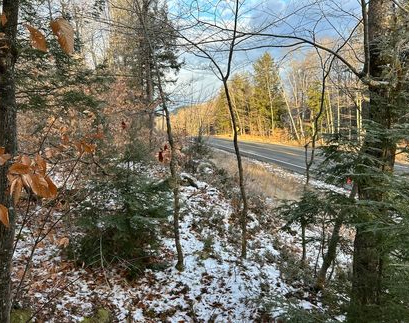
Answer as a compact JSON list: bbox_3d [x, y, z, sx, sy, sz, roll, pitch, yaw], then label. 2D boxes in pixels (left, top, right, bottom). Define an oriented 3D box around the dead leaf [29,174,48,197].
[{"bbox_3d":[-0.523,0.076,1.020,0.057,0.069,0.040,0,6,0],"label":"dead leaf"}]

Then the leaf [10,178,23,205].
[{"bbox_3d":[-0.593,0.091,1.020,0.044,0.088,0.035,0,6,0],"label":"leaf"}]

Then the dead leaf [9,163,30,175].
[{"bbox_3d":[-0.580,0.022,1.020,0.069,0.038,0.040,0,6,0],"label":"dead leaf"}]

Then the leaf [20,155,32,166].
[{"bbox_3d":[-0.597,-0.003,1.080,0.040,0.040,0.030,0,6,0],"label":"leaf"}]

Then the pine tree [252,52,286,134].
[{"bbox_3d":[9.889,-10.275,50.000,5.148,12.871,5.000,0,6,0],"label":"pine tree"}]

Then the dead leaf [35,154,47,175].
[{"bbox_3d":[-0.534,0.010,1.060,0.039,0.066,0.030,0,6,0],"label":"dead leaf"}]

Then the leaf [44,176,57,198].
[{"bbox_3d":[-0.493,0.081,1.030,0.051,0.073,0.035,0,6,0],"label":"leaf"}]

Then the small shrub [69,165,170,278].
[{"bbox_3d":[-1.051,0.723,4.000,1.150,1.276,1.100,0,6,0],"label":"small shrub"}]

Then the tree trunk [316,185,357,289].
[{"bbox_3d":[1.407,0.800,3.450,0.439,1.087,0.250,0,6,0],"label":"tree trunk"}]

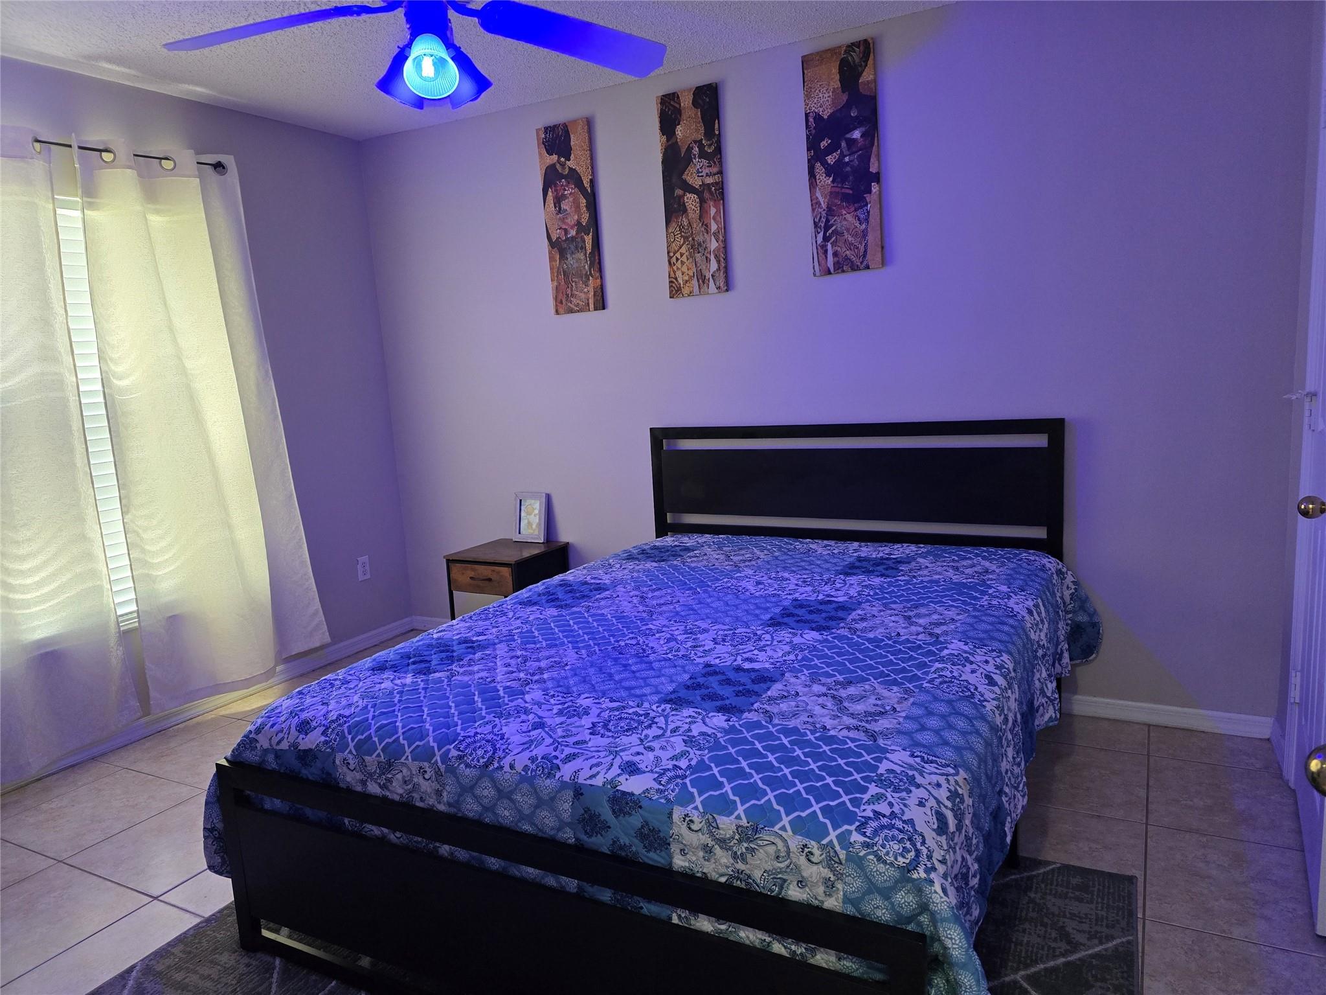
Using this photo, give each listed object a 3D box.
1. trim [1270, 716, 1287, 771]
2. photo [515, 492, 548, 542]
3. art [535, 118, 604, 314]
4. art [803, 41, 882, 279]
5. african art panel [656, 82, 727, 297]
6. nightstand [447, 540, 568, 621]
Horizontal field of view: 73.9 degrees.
[{"bbox_3d":[1.909,0.761,2.727,0.015,0.080,0.245,2,10,29],"label":"trim"},{"bbox_3d":[-0.616,0.094,4.103,0.174,0.228,0.028,2,-1,29],"label":"photo"},{"bbox_3d":[-0.390,-1.185,3.760,0.255,0.780,0.025,1,10,29],"label":"art"},{"bbox_3d":[0.651,-1.208,3.181,0.255,0.776,0.025,1,10,29],"label":"art"},{"bbox_3d":[0.119,-1.194,3.477,0.257,0.780,0.025,1,10,29],"label":"african art panel"},{"bbox_3d":[-0.682,0.490,4.003,0.395,0.515,0.396,2,10,29],"label":"nightstand"}]

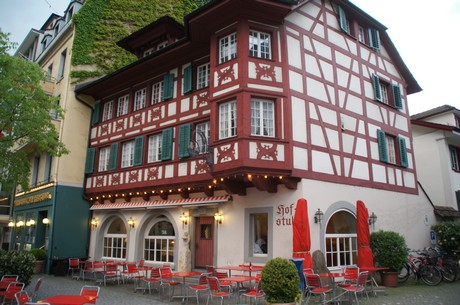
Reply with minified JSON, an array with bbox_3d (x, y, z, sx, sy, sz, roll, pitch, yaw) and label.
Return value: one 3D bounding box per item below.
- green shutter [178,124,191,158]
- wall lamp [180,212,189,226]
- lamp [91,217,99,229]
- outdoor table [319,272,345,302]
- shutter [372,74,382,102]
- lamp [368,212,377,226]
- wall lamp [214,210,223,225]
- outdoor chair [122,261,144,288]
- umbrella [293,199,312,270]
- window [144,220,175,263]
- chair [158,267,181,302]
[{"bbox_3d":[-2.000,-0.528,15.239,0.640,1.492,0.060,-10,-17,36],"label":"green shutter"},{"bbox_3d":[-1.941,2.838,14.643,0.240,0.490,0.290,-10,-16,37],"label":"wall lamp"},{"bbox_3d":[-7.473,3.874,18.927,0.240,0.490,0.290,-10,-16,37],"label":"lamp"},{"bbox_3d":[3.184,4.162,10.574,0.850,0.740,0.680,10,-17,-35],"label":"outdoor table"},{"bbox_3d":[7.040,-3.067,16.414,0.060,1.282,0.520,-12,-18,42],"label":"shutter"},{"bbox_3d":[5.689,2.649,13.618,0.240,0.490,0.290,10,-16,-36],"label":"lamp"},{"bbox_3d":[-0.466,2.648,13.967,0.230,0.550,0.300,-10,-17,36],"label":"wall lamp"},{"bbox_3d":[-3.483,4.508,12.494,0.540,0.840,0.480,-10,-17,39],"label":"outdoor chair"},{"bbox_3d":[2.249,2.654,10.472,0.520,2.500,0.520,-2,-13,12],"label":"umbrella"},{"bbox_3d":[-3.304,4.181,16.305,2.258,1.978,0.150,-10,-17,36],"label":"window"},{"bbox_3d":[-1.938,4.144,10.944,0.540,0.840,0.480,-10,-17,39],"label":"chair"}]

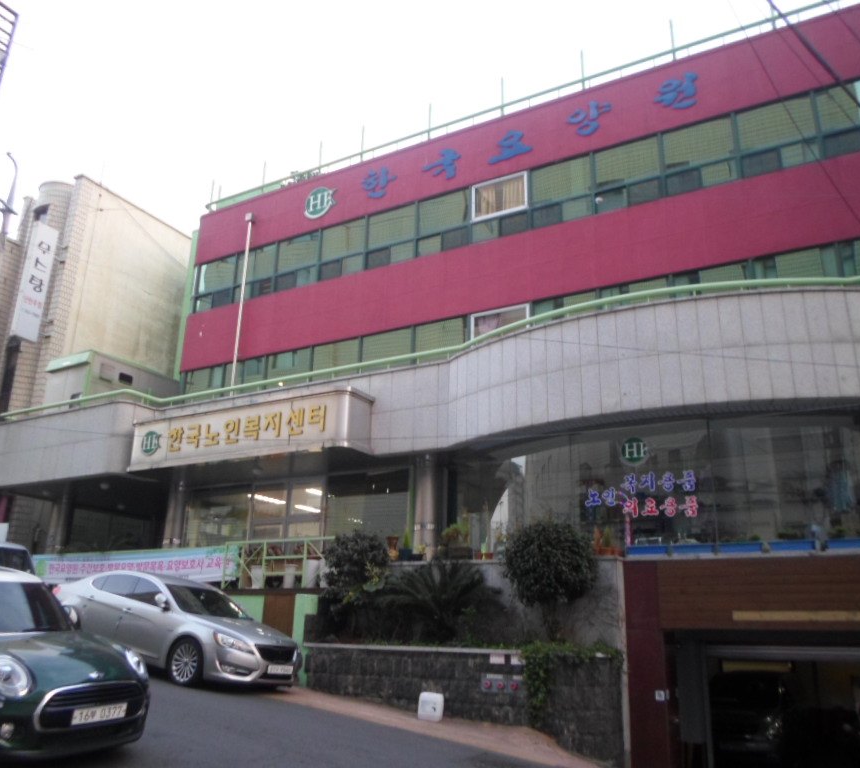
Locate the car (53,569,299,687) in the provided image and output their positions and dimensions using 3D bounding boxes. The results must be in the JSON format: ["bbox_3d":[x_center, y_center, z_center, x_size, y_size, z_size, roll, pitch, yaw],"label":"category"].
[{"bbox_3d":[-4.100,3.830,11.930,4.950,1.475,1.850,-3,-19,33],"label":"car"}]

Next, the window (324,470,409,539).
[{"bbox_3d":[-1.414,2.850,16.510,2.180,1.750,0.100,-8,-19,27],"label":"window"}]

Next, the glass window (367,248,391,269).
[{"bbox_3d":[-1.293,-3.148,18.633,0.709,0.431,0.100,-8,-20,28],"label":"glass window"}]

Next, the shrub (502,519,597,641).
[{"bbox_3d":[1.548,2.512,9.580,1.195,1.531,1.158,-8,-20,28],"label":"shrub"}]

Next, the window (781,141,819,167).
[{"bbox_3d":[7.199,-4.447,14.363,0.729,0.472,0.100,-8,-19,28],"label":"window"}]

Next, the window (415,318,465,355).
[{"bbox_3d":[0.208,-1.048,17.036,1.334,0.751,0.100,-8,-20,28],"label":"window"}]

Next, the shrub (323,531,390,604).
[{"bbox_3d":[-1.214,3.030,12.211,1.050,1.120,1.000,1,-17,0],"label":"shrub"}]

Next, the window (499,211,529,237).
[{"bbox_3d":[1.943,-3.706,17.070,0.700,0.490,0.100,-8,-19,27],"label":"window"}]

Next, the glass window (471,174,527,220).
[{"bbox_3d":[1.641,-4.413,17.470,1.410,0.970,0.100,-8,-19,27],"label":"glass window"}]

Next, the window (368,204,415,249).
[{"bbox_3d":[-0.972,-3.990,18.959,1.416,1.072,0.100,-8,-19,28],"label":"window"}]

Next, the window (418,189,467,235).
[{"bbox_3d":[0.348,-4.178,18.252,1.459,1.058,0.100,-8,-19,28],"label":"window"}]

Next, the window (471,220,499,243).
[{"bbox_3d":[1.263,-3.529,17.260,0.723,0.431,0.100,-8,-20,28],"label":"window"}]

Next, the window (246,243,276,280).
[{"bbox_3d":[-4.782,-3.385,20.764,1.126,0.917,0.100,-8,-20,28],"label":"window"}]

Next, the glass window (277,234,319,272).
[{"bbox_3d":[-3.607,-3.561,20.191,1.390,0.980,0.100,-8,-19,27],"label":"glass window"}]

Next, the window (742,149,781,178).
[{"bbox_3d":[6.564,-4.368,14.646,0.700,0.460,0.100,-8,-19,27],"label":"window"}]

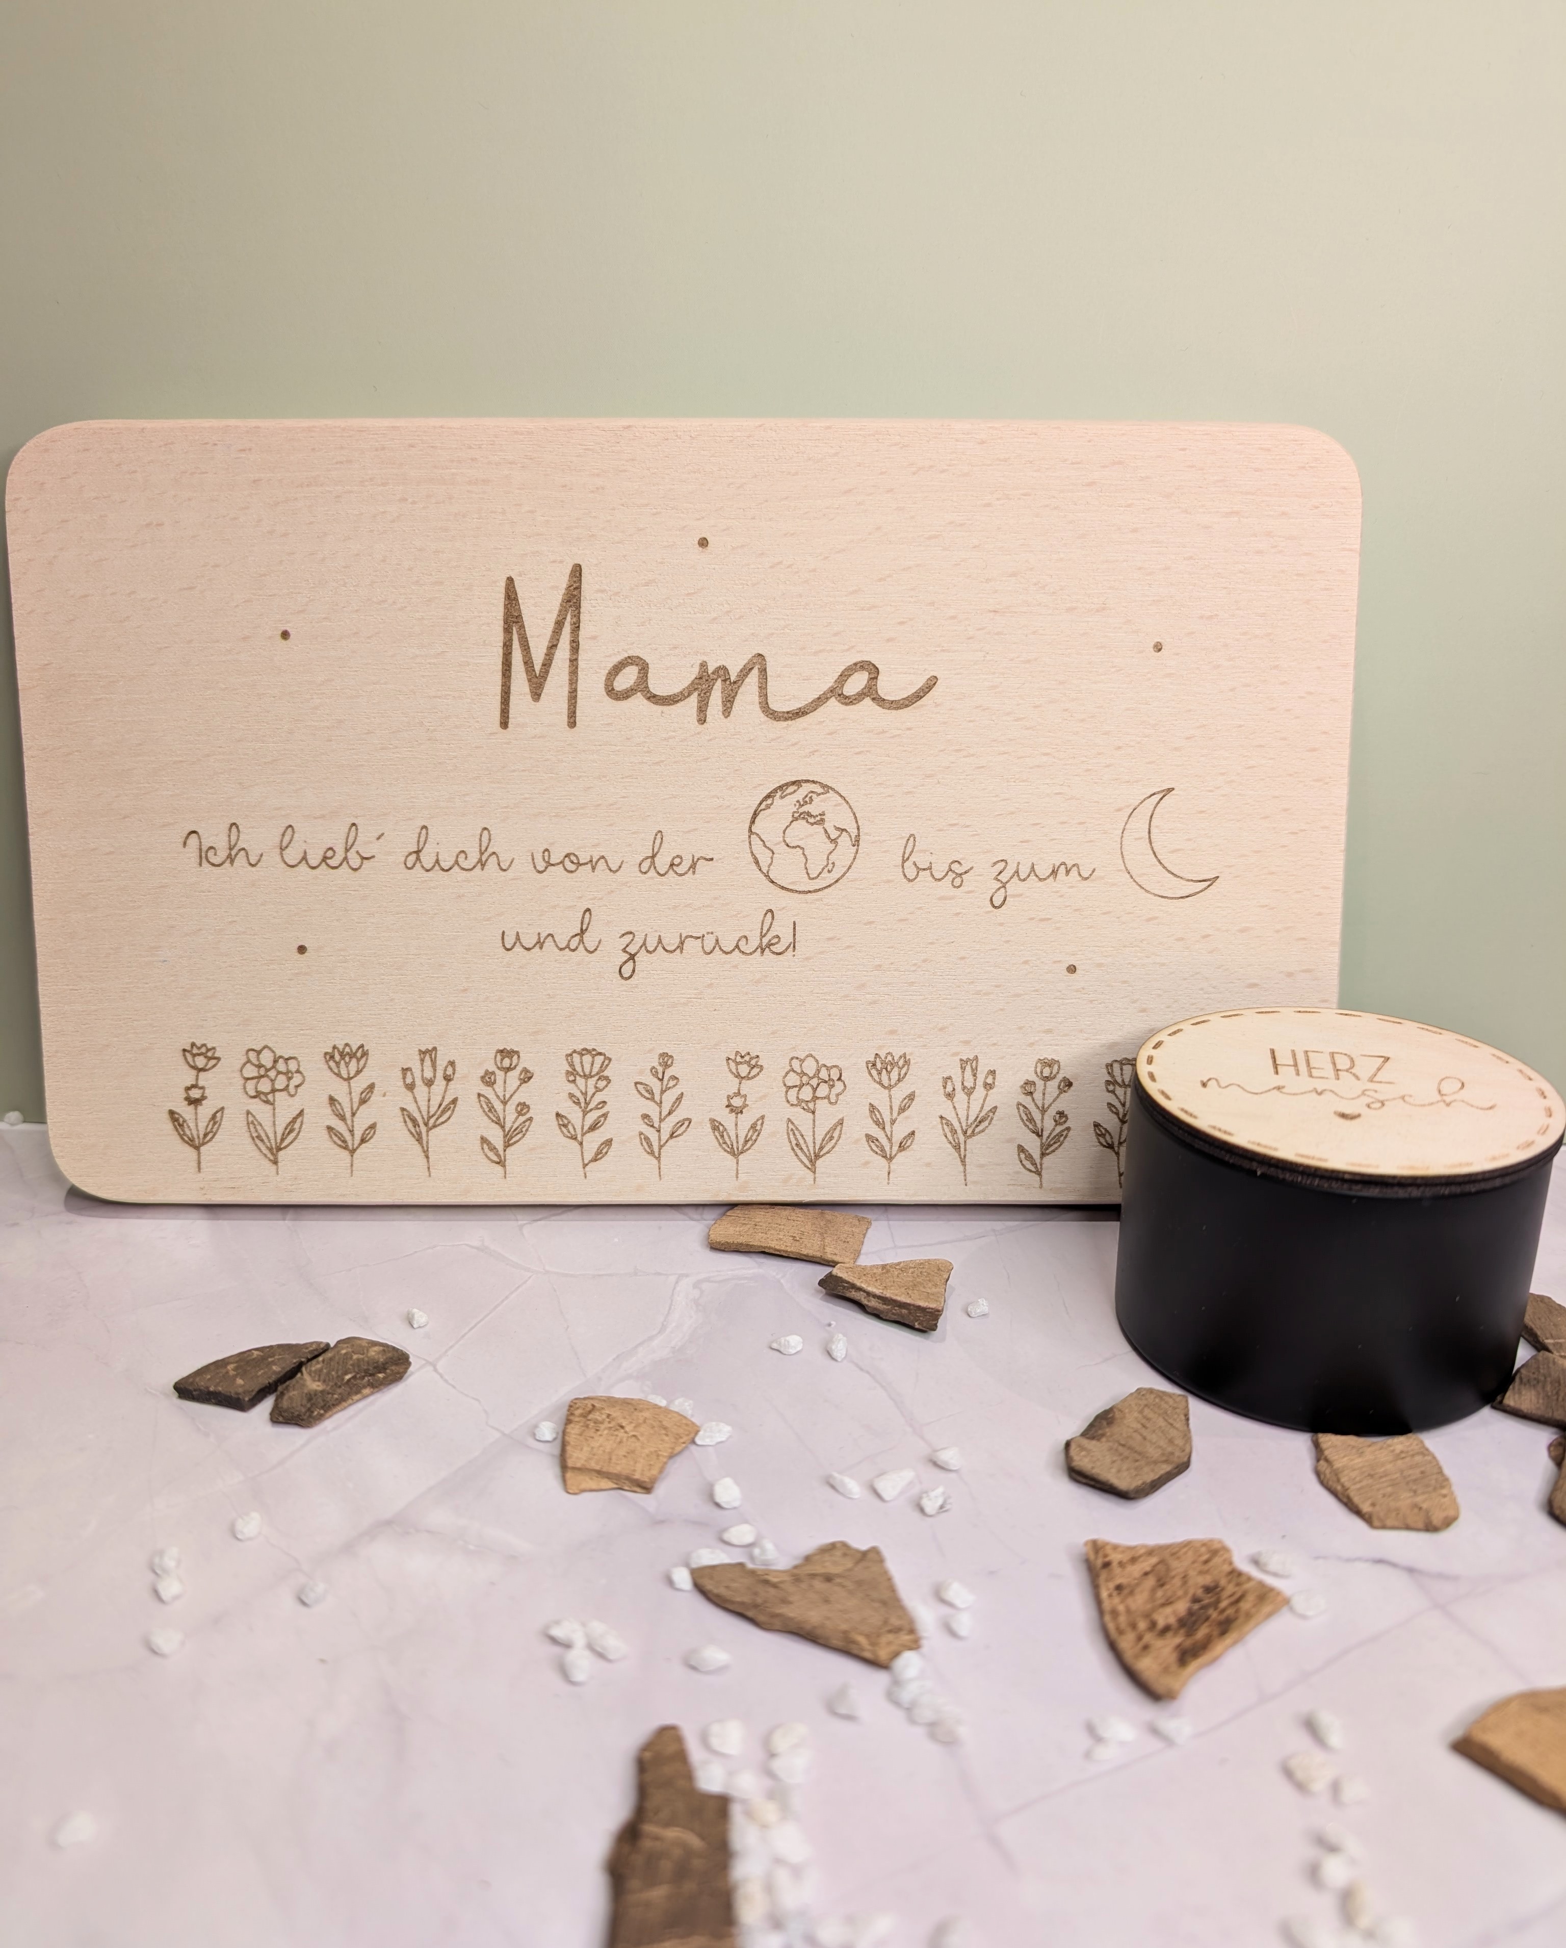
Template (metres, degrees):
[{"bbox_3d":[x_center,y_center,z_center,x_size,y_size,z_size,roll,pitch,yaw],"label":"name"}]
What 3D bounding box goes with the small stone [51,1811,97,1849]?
[{"bbox_3d":[-0.073,0.089,0.150,0.004,0.003,0.003,-16,26,-37],"label":"small stone"}]

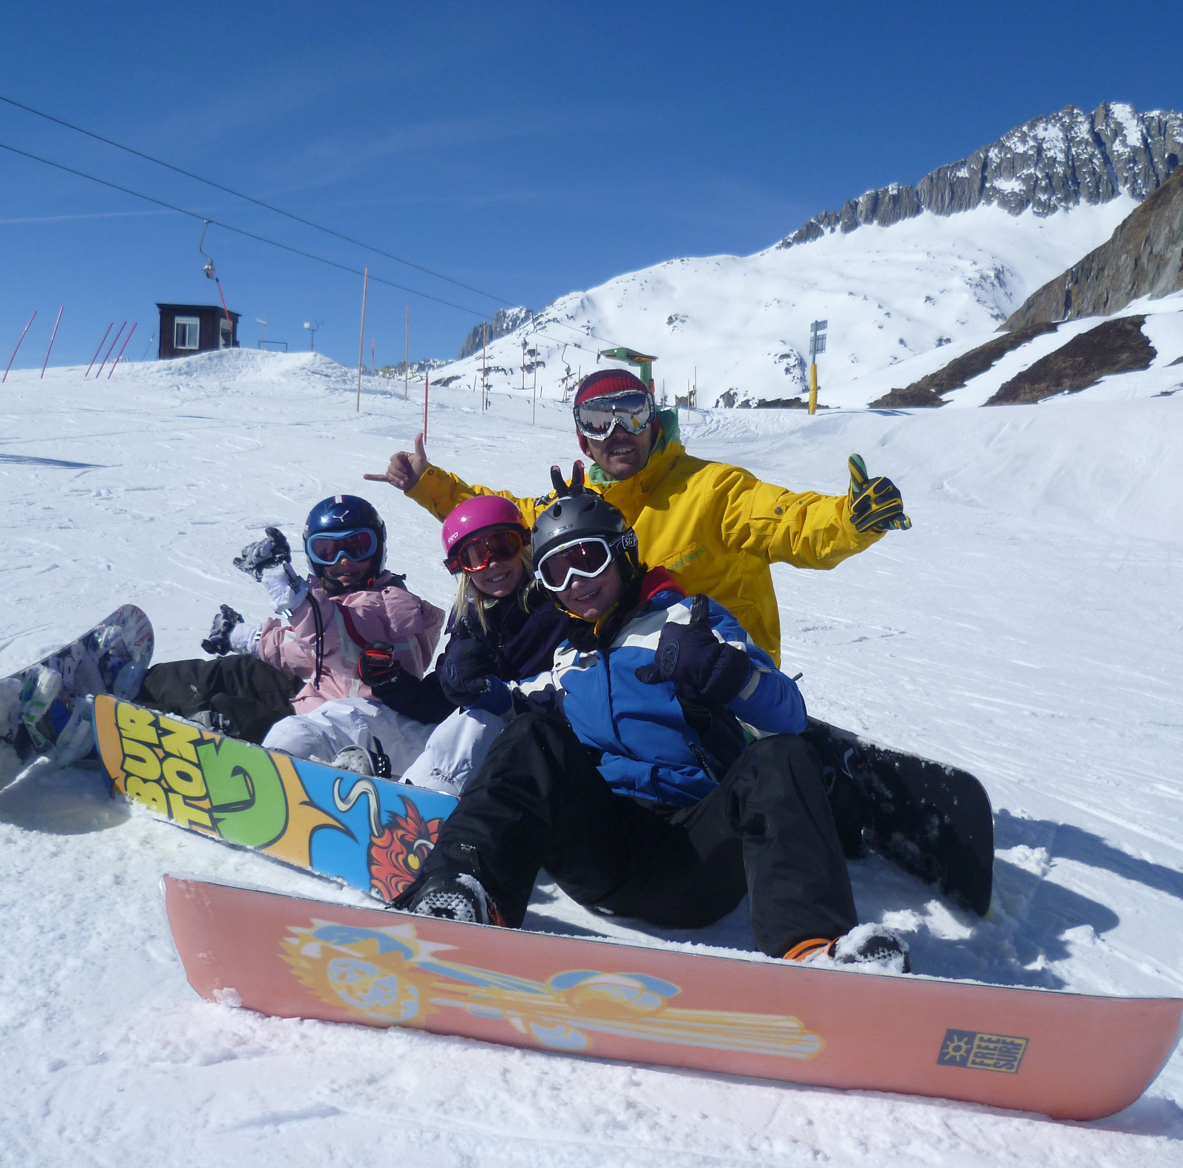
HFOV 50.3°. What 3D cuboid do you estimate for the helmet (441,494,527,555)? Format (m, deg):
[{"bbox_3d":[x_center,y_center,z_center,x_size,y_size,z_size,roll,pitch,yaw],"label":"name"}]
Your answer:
[{"bbox_3d":[-0.252,-0.135,2.950,0.210,0.180,0.250,-18,11,-7],"label":"helmet"}]

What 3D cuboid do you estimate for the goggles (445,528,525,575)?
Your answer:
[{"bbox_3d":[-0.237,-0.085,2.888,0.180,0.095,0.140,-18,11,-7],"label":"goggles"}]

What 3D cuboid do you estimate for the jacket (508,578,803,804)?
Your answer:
[{"bbox_3d":[0.118,0.202,2.420,0.560,0.460,0.400,3,4,22],"label":"jacket"}]

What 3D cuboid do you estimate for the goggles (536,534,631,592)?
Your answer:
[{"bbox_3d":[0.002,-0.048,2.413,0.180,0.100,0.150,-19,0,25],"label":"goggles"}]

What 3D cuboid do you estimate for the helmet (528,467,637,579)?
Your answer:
[{"bbox_3d":[-0.007,-0.095,2.480,0.215,0.210,0.260,-19,0,25],"label":"helmet"}]

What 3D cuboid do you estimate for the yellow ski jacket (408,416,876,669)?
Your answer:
[{"bbox_3d":[0.127,-0.049,2.880,1.080,0.700,0.480,3,4,17],"label":"yellow ski jacket"}]

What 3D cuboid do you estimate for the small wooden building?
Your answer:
[{"bbox_3d":[-15.622,-9.972,50.000,2.500,2.350,2.400,2,4,8],"label":"small wooden building"}]

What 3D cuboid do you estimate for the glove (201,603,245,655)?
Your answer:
[{"bbox_3d":[-0.900,0.112,3.080,0.110,0.140,0.120,4,5,35],"label":"glove"}]

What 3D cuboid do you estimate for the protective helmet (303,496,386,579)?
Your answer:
[{"bbox_3d":[-0.608,-0.118,3.100,0.210,0.215,0.255,-4,4,-4],"label":"protective helmet"}]

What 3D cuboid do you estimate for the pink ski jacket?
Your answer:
[{"bbox_3d":[-0.590,0.144,3.080,0.450,0.380,0.340,4,5,30],"label":"pink ski jacket"}]

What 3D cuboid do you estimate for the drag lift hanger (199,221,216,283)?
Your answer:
[{"bbox_3d":[-11.903,-10.321,39.000,0.550,1.900,0.400,1,4,-3],"label":"drag lift hanger"}]

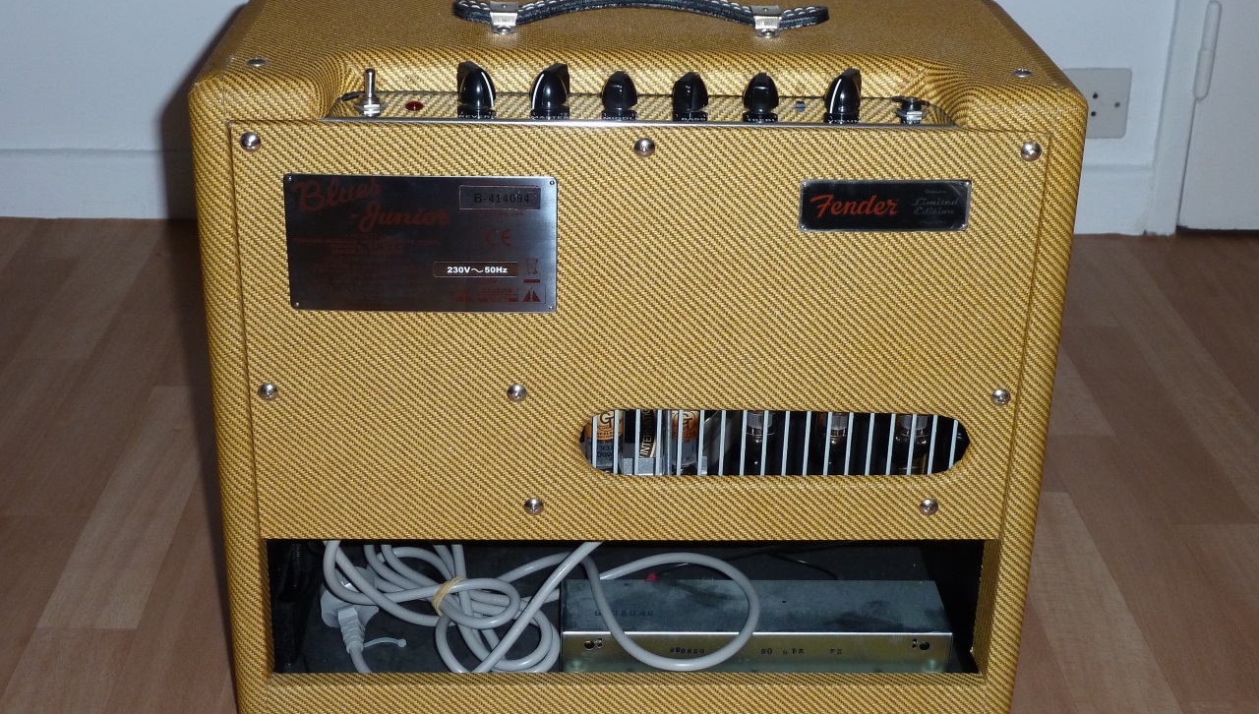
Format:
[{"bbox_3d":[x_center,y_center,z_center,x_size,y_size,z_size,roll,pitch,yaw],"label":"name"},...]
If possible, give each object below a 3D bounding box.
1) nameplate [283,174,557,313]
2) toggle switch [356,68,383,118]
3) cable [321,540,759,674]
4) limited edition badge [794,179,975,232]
[{"bbox_3d":[-0.107,-0.058,0.899,0.138,0.074,0.002,0,24,-2],"label":"nameplate"},{"bbox_3d":[-0.132,-0.137,0.887,0.013,0.021,0.013,0,24,-2],"label":"toggle switch"},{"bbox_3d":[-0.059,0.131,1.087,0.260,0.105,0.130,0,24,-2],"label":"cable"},{"bbox_3d":[0.132,-0.077,0.898,0.088,0.028,0.002,0,24,-2],"label":"limited edition badge"}]

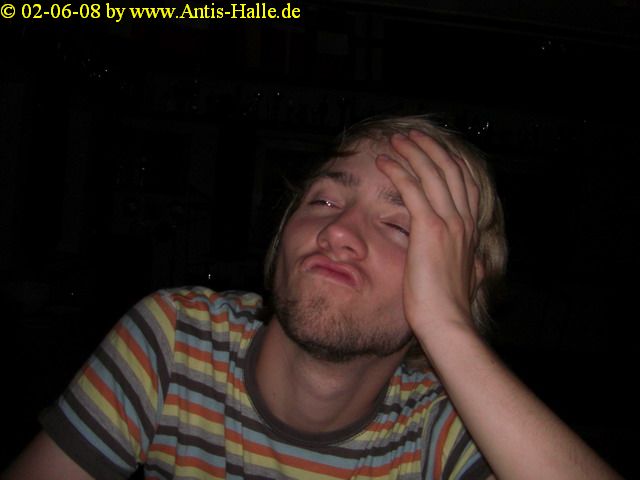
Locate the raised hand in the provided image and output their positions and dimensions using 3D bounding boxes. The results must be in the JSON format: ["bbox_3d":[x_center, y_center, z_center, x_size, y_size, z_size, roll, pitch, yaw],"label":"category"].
[{"bbox_3d":[0.096,-0.006,0.600,0.070,0.180,0.100,-18,-15,38],"label":"raised hand"}]

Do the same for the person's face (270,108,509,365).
[{"bbox_3d":[0.056,0.002,0.625,0.185,0.235,0.195,13,-19,19],"label":"person's face"}]

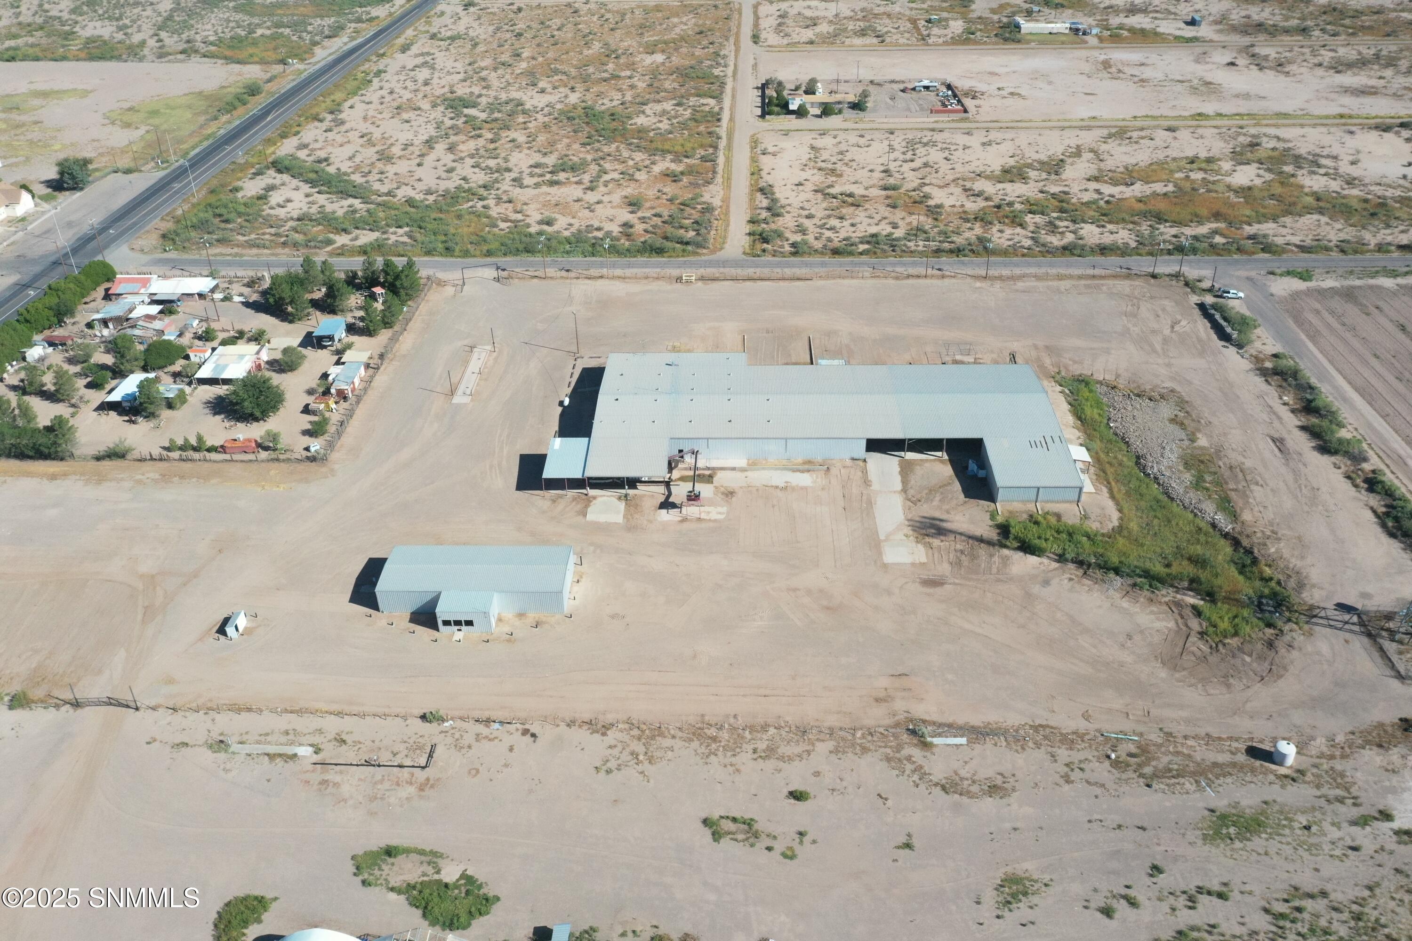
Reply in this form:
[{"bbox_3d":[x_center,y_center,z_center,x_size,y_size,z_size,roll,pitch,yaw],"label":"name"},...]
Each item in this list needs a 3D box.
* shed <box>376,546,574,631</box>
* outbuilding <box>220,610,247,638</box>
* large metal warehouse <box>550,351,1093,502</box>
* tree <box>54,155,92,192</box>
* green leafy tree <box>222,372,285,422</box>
[{"bbox_3d":[-38.144,19.192,181.935,30.610,5.190,17.300,0,33,2],"label":"shed"},{"bbox_3d":[-75.629,24.811,176.863,1.580,2.420,3.760,1,33,3],"label":"outbuilding"},{"bbox_3d":[19.943,-11.108,225.513,100.550,6.350,52.950,0,33,1],"label":"large metal warehouse"},{"bbox_3d":[-206.901,-97.551,359.983,10.400,9.500,10.400,-1,33,0],"label":"tree"},{"bbox_3d":[-95.382,-15.702,232.759,12.100,9.300,12.100,-1,33,0],"label":"green leafy tree"}]

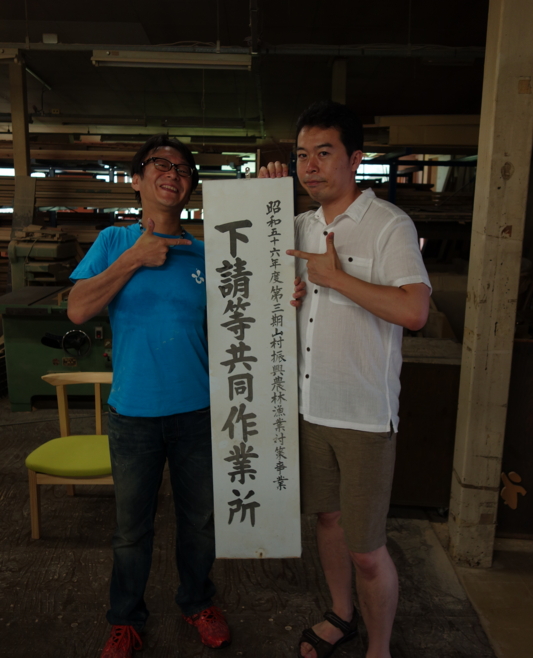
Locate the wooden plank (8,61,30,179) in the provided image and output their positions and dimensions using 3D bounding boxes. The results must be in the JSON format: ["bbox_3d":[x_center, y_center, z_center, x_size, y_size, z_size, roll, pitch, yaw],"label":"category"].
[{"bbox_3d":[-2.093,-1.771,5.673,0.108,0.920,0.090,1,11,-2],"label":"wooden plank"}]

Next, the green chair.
[{"bbox_3d":[-0.854,0.591,3.235,0.550,0.660,0.530,1,11,-2],"label":"green chair"}]

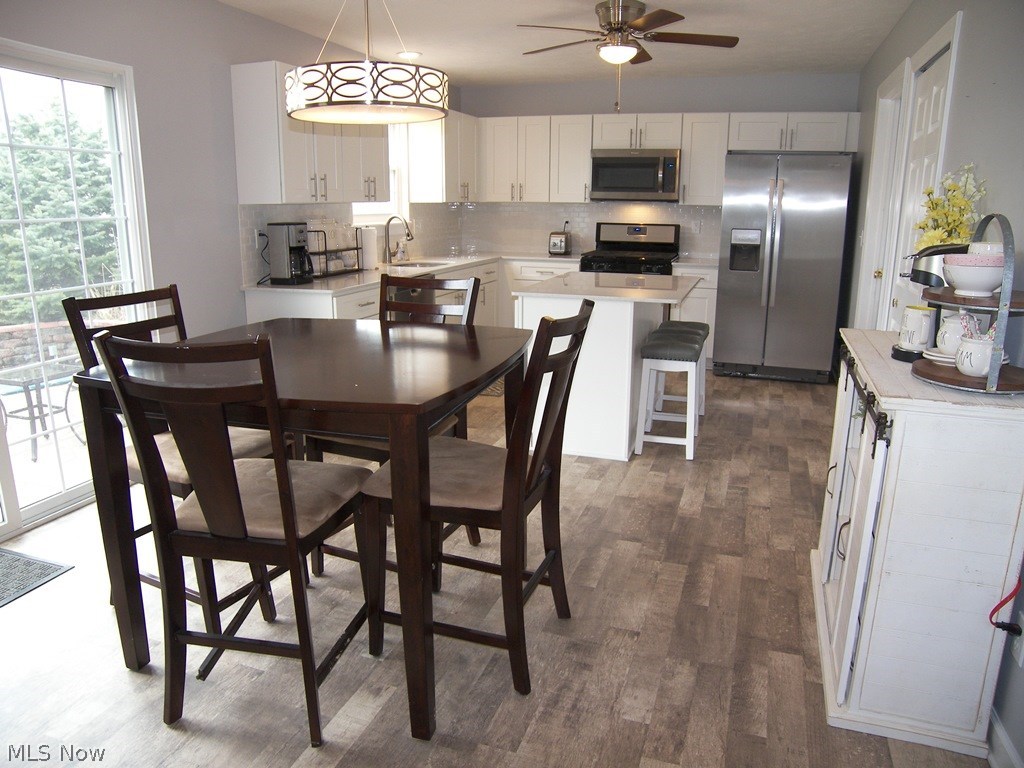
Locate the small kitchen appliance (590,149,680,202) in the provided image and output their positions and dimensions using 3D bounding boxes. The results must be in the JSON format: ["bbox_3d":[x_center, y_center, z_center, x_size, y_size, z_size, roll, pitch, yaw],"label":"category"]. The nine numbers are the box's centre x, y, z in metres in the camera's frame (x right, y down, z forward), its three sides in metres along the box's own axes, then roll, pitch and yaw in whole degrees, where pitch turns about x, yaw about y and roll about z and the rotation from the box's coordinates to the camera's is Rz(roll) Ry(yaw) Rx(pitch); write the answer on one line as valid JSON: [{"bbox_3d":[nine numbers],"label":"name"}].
[{"bbox_3d":[1.129,-1.867,6.388,0.775,0.434,0.406,5,15,19],"label":"small kitchen appliance"}]

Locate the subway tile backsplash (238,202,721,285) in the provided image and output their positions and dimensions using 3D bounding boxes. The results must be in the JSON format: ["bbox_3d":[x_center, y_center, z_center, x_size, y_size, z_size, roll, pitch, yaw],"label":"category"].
[{"bbox_3d":[0.143,-1.109,5.336,2.565,0.495,3.338,5,15,19],"label":"subway tile backsplash"}]

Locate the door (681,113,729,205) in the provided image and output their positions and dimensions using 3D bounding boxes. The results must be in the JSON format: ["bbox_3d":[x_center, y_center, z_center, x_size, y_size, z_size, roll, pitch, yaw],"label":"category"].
[{"bbox_3d":[1.632,-1.922,6.067,0.382,0.753,0.040,5,15,19],"label":"door"}]

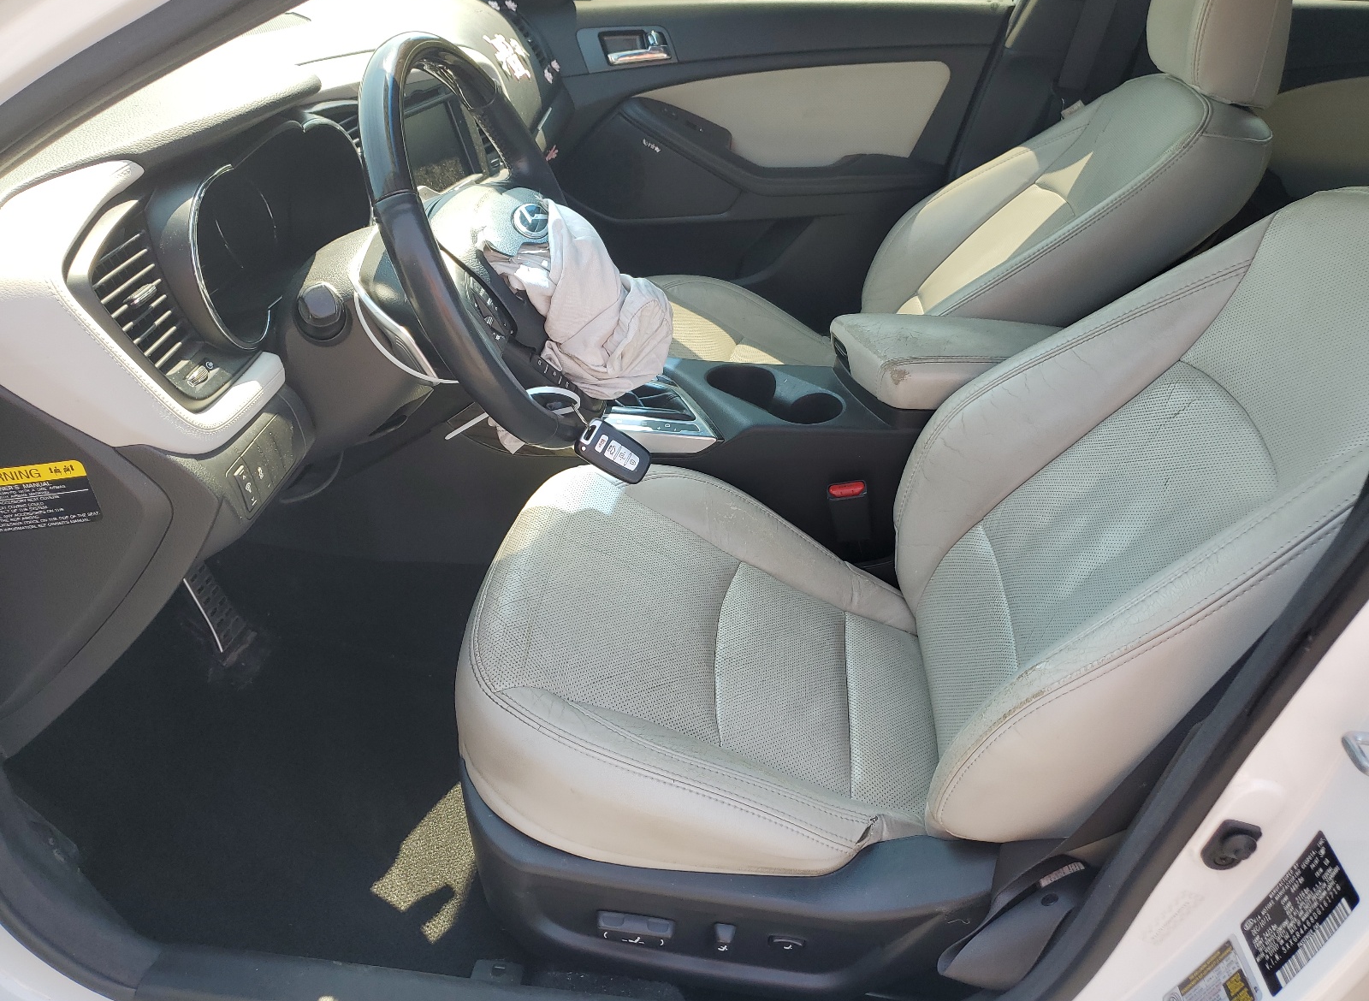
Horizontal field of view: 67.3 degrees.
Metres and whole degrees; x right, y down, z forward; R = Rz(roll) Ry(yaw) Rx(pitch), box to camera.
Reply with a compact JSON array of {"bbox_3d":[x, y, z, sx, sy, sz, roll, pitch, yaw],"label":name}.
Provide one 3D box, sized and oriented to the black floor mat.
[{"bbox_3d":[-0.525,0.287,1.260,0.690,0.100,0.520,7,31,3],"label":"black floor mat"}]

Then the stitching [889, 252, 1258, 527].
[{"bbox_3d":[0.386,-0.133,1.145,0.081,0.471,0.080,39,28,-16],"label":"stitching"}]

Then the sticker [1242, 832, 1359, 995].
[{"bbox_3d":[0.392,0.265,0.658,0.003,0.100,0.052,13,32,-3],"label":"sticker"}]

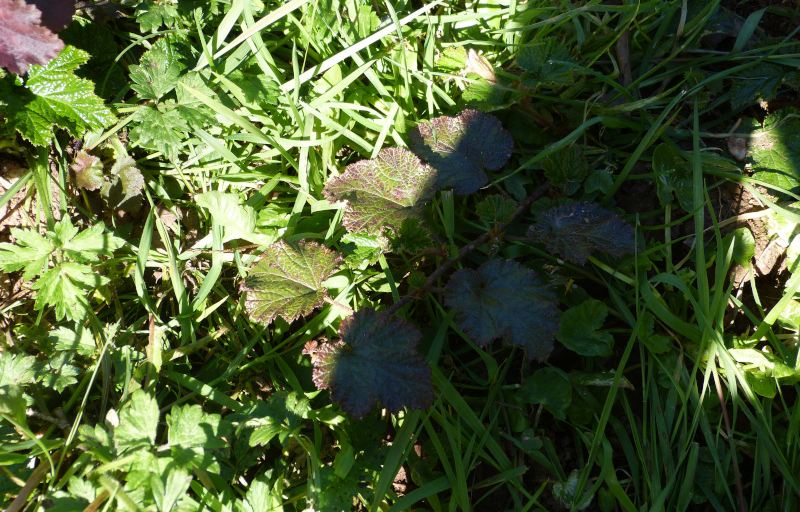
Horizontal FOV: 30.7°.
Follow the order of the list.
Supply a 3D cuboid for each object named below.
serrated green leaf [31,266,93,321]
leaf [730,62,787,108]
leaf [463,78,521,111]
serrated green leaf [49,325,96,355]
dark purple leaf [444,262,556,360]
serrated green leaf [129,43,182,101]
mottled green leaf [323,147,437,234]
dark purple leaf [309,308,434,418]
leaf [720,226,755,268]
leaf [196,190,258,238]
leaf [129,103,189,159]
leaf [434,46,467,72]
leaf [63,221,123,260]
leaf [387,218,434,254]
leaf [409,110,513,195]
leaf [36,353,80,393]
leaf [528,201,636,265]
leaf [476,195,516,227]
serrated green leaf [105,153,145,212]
[{"bbox_3d":[-0.224,0.025,0.963,0.041,0.009,0.040,-9,66,-7],"label":"serrated green leaf"},{"bbox_3d":[0.232,-0.111,0.944,0.034,0.007,0.030,-20,65,-10],"label":"leaf"},{"bbox_3d":[0.067,-0.119,1.069,0.043,0.010,0.029,3,67,2],"label":"leaf"},{"bbox_3d":[-0.192,0.049,0.852,0.027,0.005,0.021,-6,57,-4],"label":"serrated green leaf"},{"bbox_3d":[0.067,0.032,0.930,0.079,0.016,0.064,29,68,13],"label":"dark purple leaf"},{"bbox_3d":[-0.176,-0.132,1.047,0.036,0.010,0.048,-8,65,-4],"label":"serrated green leaf"},{"bbox_3d":[-0.014,-0.045,0.991,0.080,0.016,0.075,29,69,12],"label":"mottled green leaf"},{"bbox_3d":[-0.014,0.060,0.810,0.063,0.011,0.060,30,75,9],"label":"dark purple leaf"},{"bbox_3d":[0.232,-0.004,1.000,0.027,0.007,0.029,-24,67,-11],"label":"leaf"},{"bbox_3d":[-0.119,-0.029,1.006,0.042,0.012,0.042,-40,73,-17],"label":"leaf"},{"bbox_3d":[-0.154,-0.080,0.926,0.034,0.007,0.039,-12,64,-6],"label":"leaf"},{"bbox_3d":[0.033,-0.127,0.942,0.021,0.006,0.019,19,67,8],"label":"leaf"},{"bbox_3d":[-0.206,-0.010,0.979,0.042,0.009,0.029,-2,65,-1],"label":"leaf"},{"bbox_3d":[0.007,-0.013,0.984,0.033,0.009,0.028,-1,66,-1],"label":"leaf"},{"bbox_3d":[0.040,-0.074,0.994,0.068,0.014,0.065,38,70,16],"label":"leaf"},{"bbox_3d":[-0.222,0.075,0.945,0.029,0.008,0.028,5,65,0],"label":"leaf"},{"bbox_3d":[0.107,-0.014,0.865,0.063,0.008,0.045,7,45,3],"label":"leaf"},{"bbox_3d":[0.058,-0.028,0.878,0.024,0.006,0.021,1,70,0],"label":"leaf"},{"bbox_3d":[-0.191,-0.049,1.015,0.044,0.012,0.033,39,71,16],"label":"serrated green leaf"}]

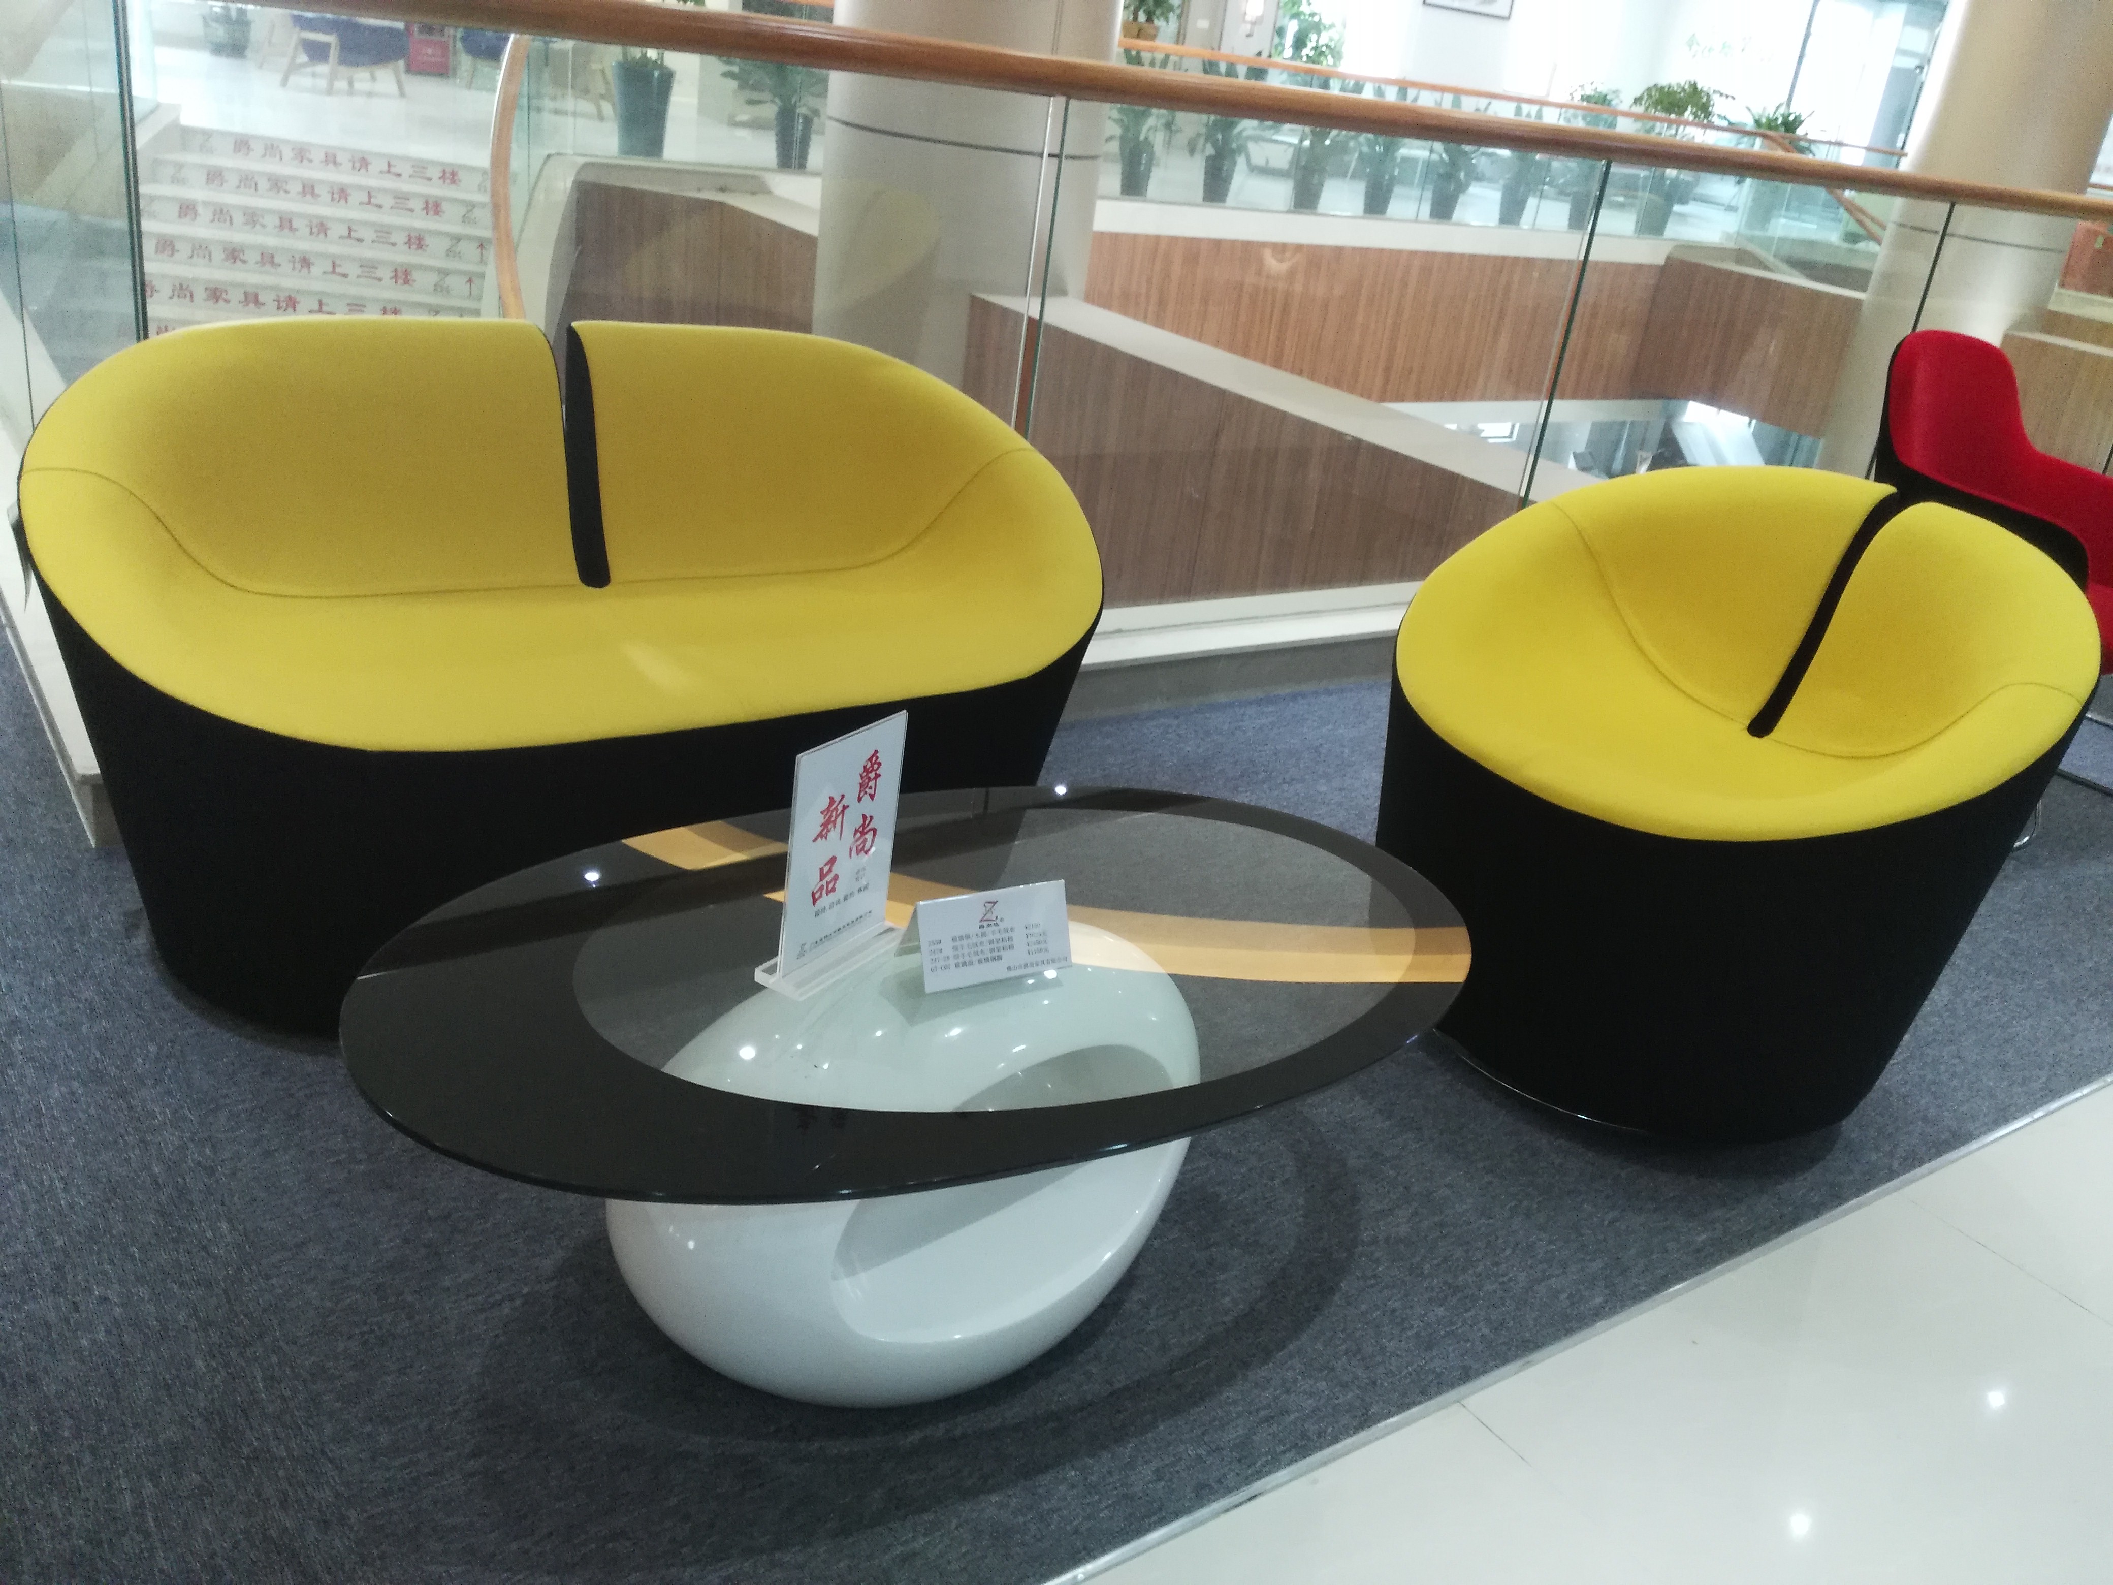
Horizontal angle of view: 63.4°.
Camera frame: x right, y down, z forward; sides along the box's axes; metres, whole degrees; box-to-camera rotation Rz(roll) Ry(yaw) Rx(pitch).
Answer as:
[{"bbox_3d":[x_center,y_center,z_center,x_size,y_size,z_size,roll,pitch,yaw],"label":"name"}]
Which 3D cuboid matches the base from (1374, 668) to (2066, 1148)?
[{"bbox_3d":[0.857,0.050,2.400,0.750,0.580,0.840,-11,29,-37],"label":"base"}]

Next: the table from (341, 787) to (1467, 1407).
[{"bbox_3d":[-0.101,0.326,1.653,1.105,0.412,0.665,-9,28,-34],"label":"table"}]

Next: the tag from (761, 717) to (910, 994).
[{"bbox_3d":[-0.186,0.048,1.472,0.052,0.214,0.152,19,26,25],"label":"tag"}]

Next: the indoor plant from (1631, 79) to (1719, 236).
[{"bbox_3d":[5.787,-5.926,16.000,0.800,1.380,0.800,-9,28,-34],"label":"indoor plant"}]

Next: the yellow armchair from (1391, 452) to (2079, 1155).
[{"bbox_3d":[0.871,-0.029,2.371,0.765,0.750,0.850,-11,29,-37],"label":"yellow armchair"}]

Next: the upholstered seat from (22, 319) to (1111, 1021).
[{"bbox_3d":[-0.557,-0.188,2.265,1.360,0.750,0.715,-9,28,-35],"label":"upholstered seat"}]

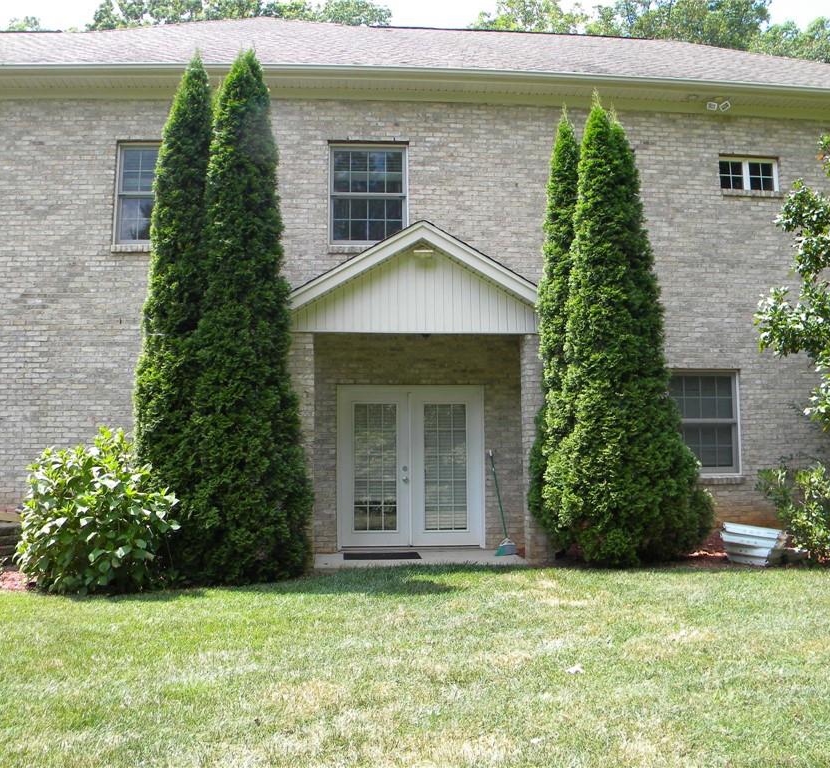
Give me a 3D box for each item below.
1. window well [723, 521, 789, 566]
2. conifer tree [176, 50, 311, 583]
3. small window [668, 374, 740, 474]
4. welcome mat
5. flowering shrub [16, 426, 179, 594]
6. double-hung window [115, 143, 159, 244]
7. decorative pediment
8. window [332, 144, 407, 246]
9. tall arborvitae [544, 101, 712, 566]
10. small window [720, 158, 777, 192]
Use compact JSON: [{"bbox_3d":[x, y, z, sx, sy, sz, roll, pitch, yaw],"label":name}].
[{"bbox_3d":[3.676,1.727,8.915,0.750,0.460,0.420,0,-6,-4],"label":"window well"},{"bbox_3d":[-1.852,-0.849,8.977,1.450,5.900,1.400,0,-6,-4],"label":"conifer tree"},{"bbox_3d":[3.889,0.537,11.263,1.102,1.428,0.130,0,-6,-4],"label":"small window"},{"bbox_3d":[-0.395,2.118,10.051,0.920,0.020,0.650,0,-6,-4],"label":"welcome mat"},{"bbox_3d":[-3.160,1.238,8.203,1.600,1.580,1.400,0,-6,-4],"label":"flowering shrub"},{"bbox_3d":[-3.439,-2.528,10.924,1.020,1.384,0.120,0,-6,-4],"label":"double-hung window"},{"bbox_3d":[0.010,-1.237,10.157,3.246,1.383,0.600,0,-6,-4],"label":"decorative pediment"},{"bbox_3d":[-0.630,-2.577,11.280,1.081,1.423,0.130,0,-6,-4],"label":"window"},{"bbox_3d":[2.506,-0.700,9.741,2.000,5.600,1.750,0,-6,-4],"label":"tall arborvitae"},{"bbox_3d":[4.648,-2.922,11.449,0.860,0.490,0.100,0,-6,-4],"label":"small window"}]

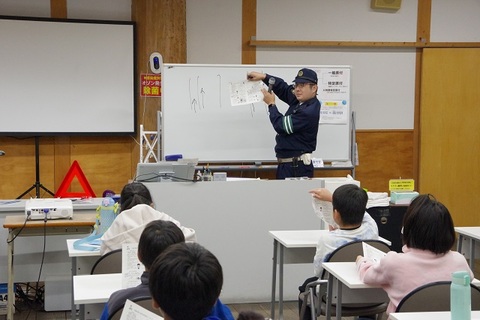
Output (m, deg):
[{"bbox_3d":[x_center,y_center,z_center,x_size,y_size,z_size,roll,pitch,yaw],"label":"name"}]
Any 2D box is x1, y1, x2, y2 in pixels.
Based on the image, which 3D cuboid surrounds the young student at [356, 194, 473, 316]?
[{"bbox_3d":[0.768,0.732,3.460,0.470,1.150,0.620,-1,5,-13],"label":"young student"}]

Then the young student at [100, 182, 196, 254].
[{"bbox_3d":[-0.491,0.682,4.250,0.500,1.090,0.660,-1,5,-11],"label":"young student"}]

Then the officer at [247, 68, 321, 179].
[{"bbox_3d":[0.384,0.109,6.900,0.600,1.750,0.520,-2,6,-24],"label":"officer"}]

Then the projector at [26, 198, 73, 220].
[{"bbox_3d":[-1.240,0.318,5.200,0.305,0.095,0.250,-1,5,-10],"label":"projector"}]

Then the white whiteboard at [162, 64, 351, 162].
[{"bbox_3d":[0.172,-0.437,7.523,1.810,0.912,0.060,-1,5,-9],"label":"white whiteboard"}]

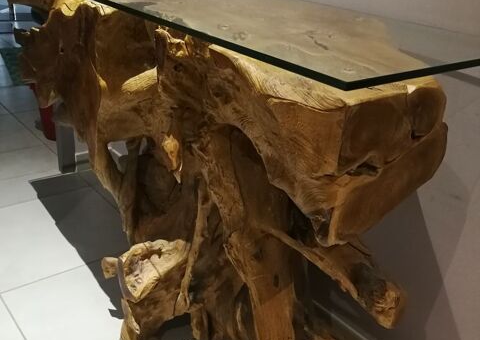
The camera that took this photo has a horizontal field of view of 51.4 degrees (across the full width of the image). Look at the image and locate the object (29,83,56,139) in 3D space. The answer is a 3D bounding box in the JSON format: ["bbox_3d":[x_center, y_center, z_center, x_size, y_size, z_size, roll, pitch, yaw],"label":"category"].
[{"bbox_3d":[-0.805,-0.285,2.257,0.250,0.270,0.250,-15,32,-37],"label":"object"}]

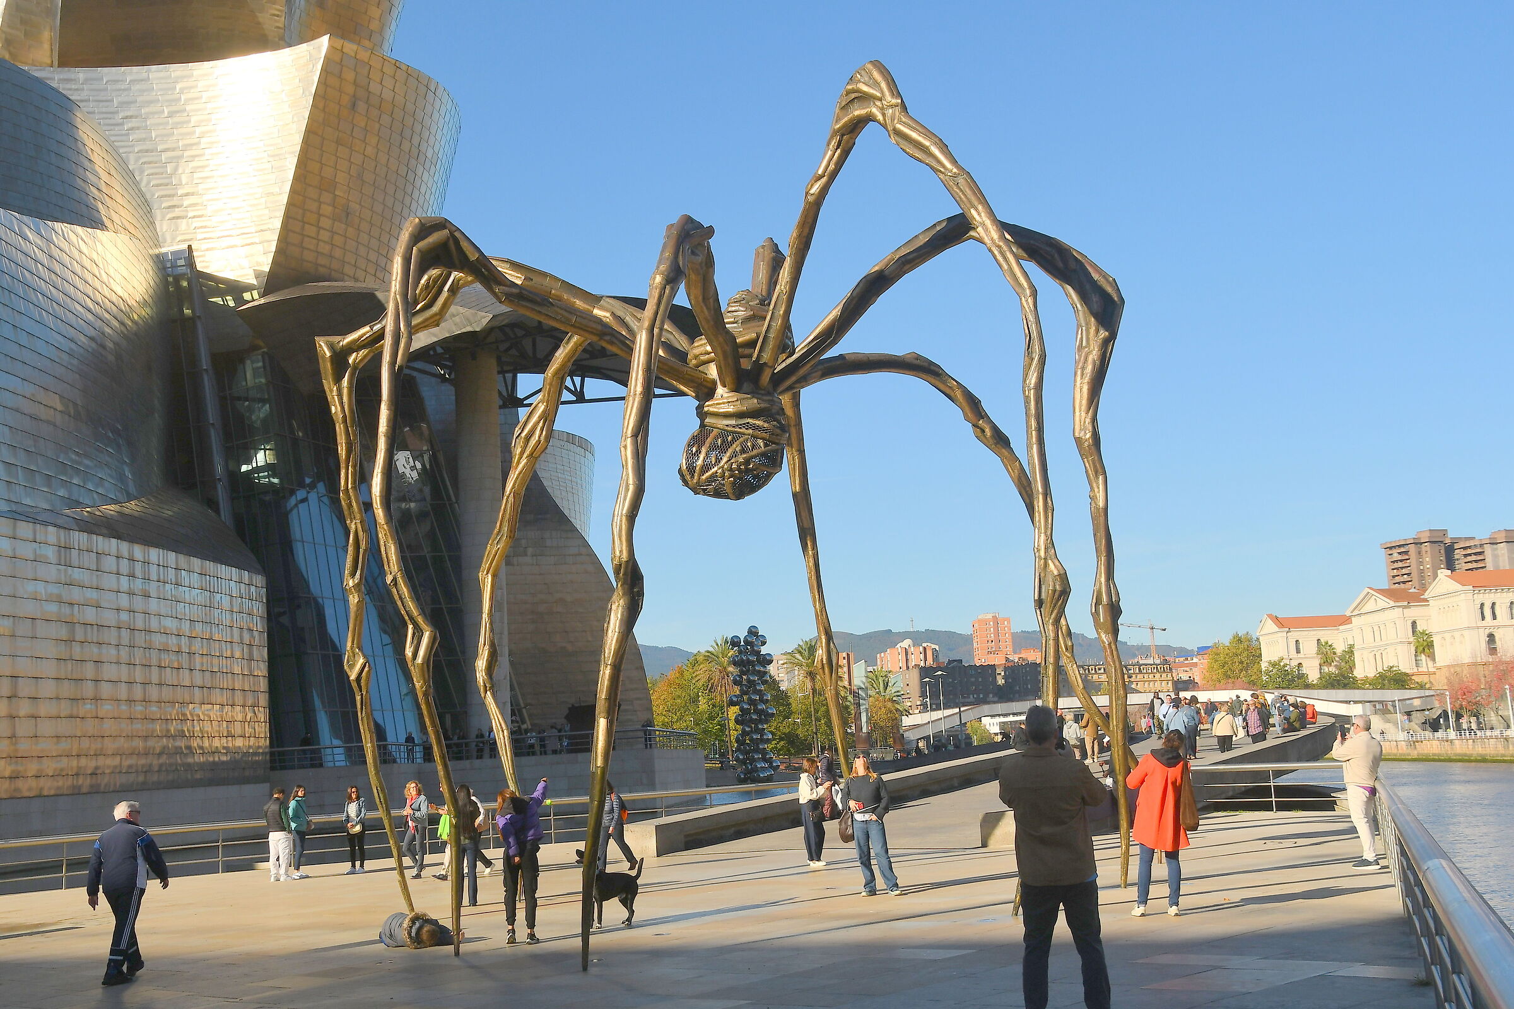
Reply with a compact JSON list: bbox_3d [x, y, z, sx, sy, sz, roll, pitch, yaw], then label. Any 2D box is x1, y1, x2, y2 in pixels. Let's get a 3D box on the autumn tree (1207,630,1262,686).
[{"bbox_3d":[112.523,37.924,383.836,13.300,15.500,12.500,-4,-9,-1],"label":"autumn tree"}]

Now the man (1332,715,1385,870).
[{"bbox_3d":[7.108,3.418,19.436,0.500,1.740,0.540,-8,-10,26],"label":"man"}]

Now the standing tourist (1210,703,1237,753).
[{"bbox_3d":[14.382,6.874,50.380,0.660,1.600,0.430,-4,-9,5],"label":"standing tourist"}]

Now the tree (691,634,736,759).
[{"bbox_3d":[-3.535,19.890,167.039,5.300,12.800,5.300,-4,-9,-1],"label":"tree"}]

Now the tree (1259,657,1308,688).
[{"bbox_3d":[107.899,35.856,334.362,10.000,8.500,9.500,-4,-9,-1],"label":"tree"}]

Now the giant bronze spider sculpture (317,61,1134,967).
[{"bbox_3d":[0.174,0.335,19.803,10.776,8.850,10.305,-2,-9,-13],"label":"giant bronze spider sculpture"}]

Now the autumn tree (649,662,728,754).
[{"bbox_3d":[-7.317,22.177,177.234,9.000,10.200,8.500,-4,-9,-1],"label":"autumn tree"}]

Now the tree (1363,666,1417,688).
[{"bbox_3d":[106.409,30.389,274.512,8.800,6.500,8.000,-4,-9,-1],"label":"tree"}]

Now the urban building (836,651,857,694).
[{"bbox_3d":[35.273,71.449,648.048,11.000,26.000,12.000,-4,-9,5],"label":"urban building"}]

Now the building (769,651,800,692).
[{"bbox_3d":[12.311,74.151,678.123,14.000,25.000,13.000,-5,-9,11],"label":"building"}]

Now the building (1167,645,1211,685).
[{"bbox_3d":[172.560,68.586,648.198,20.000,24.000,16.000,-6,-9,16],"label":"building"}]

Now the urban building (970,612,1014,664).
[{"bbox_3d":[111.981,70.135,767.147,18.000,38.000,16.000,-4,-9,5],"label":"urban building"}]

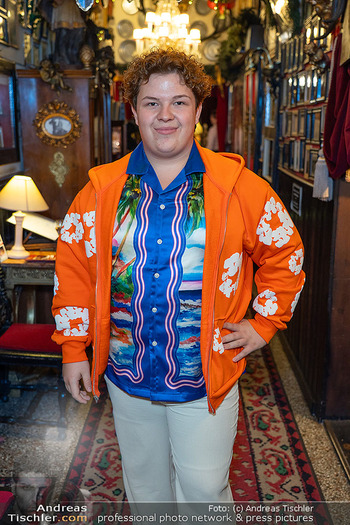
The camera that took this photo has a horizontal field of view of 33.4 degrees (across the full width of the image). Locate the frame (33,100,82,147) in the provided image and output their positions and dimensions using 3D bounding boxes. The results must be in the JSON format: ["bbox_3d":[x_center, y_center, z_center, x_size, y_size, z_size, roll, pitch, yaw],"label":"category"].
[{"bbox_3d":[-0.800,-0.949,3.969,0.330,0.325,0.050,-1,13,-4],"label":"frame"}]

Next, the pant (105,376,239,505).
[{"bbox_3d":[-0.010,0.646,1.784,0.410,0.950,0.310,2,13,8],"label":"pant"}]

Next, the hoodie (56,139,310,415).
[{"bbox_3d":[0.010,0.026,1.625,0.690,0.710,0.360,2,13,8],"label":"hoodie"}]

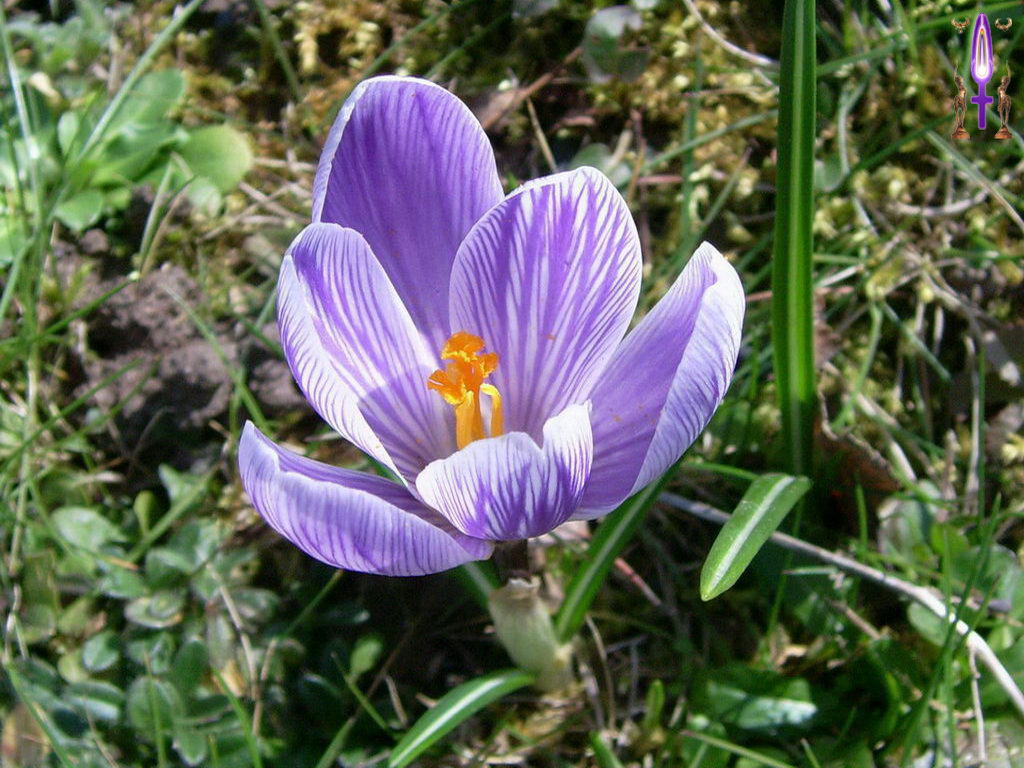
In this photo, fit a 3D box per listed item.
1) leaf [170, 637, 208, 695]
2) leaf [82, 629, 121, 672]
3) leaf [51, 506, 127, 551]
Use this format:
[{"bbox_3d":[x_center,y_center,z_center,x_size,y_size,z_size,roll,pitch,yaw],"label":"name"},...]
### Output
[{"bbox_3d":[-0.054,0.047,0.198,0.006,0.004,0.010,4,57,3],"label":"leaf"},{"bbox_3d":[-0.069,0.045,0.199,0.006,0.004,0.007,17,63,9],"label":"leaf"},{"bbox_3d":[-0.077,0.026,0.217,0.016,0.004,0.007,21,59,13],"label":"leaf"}]

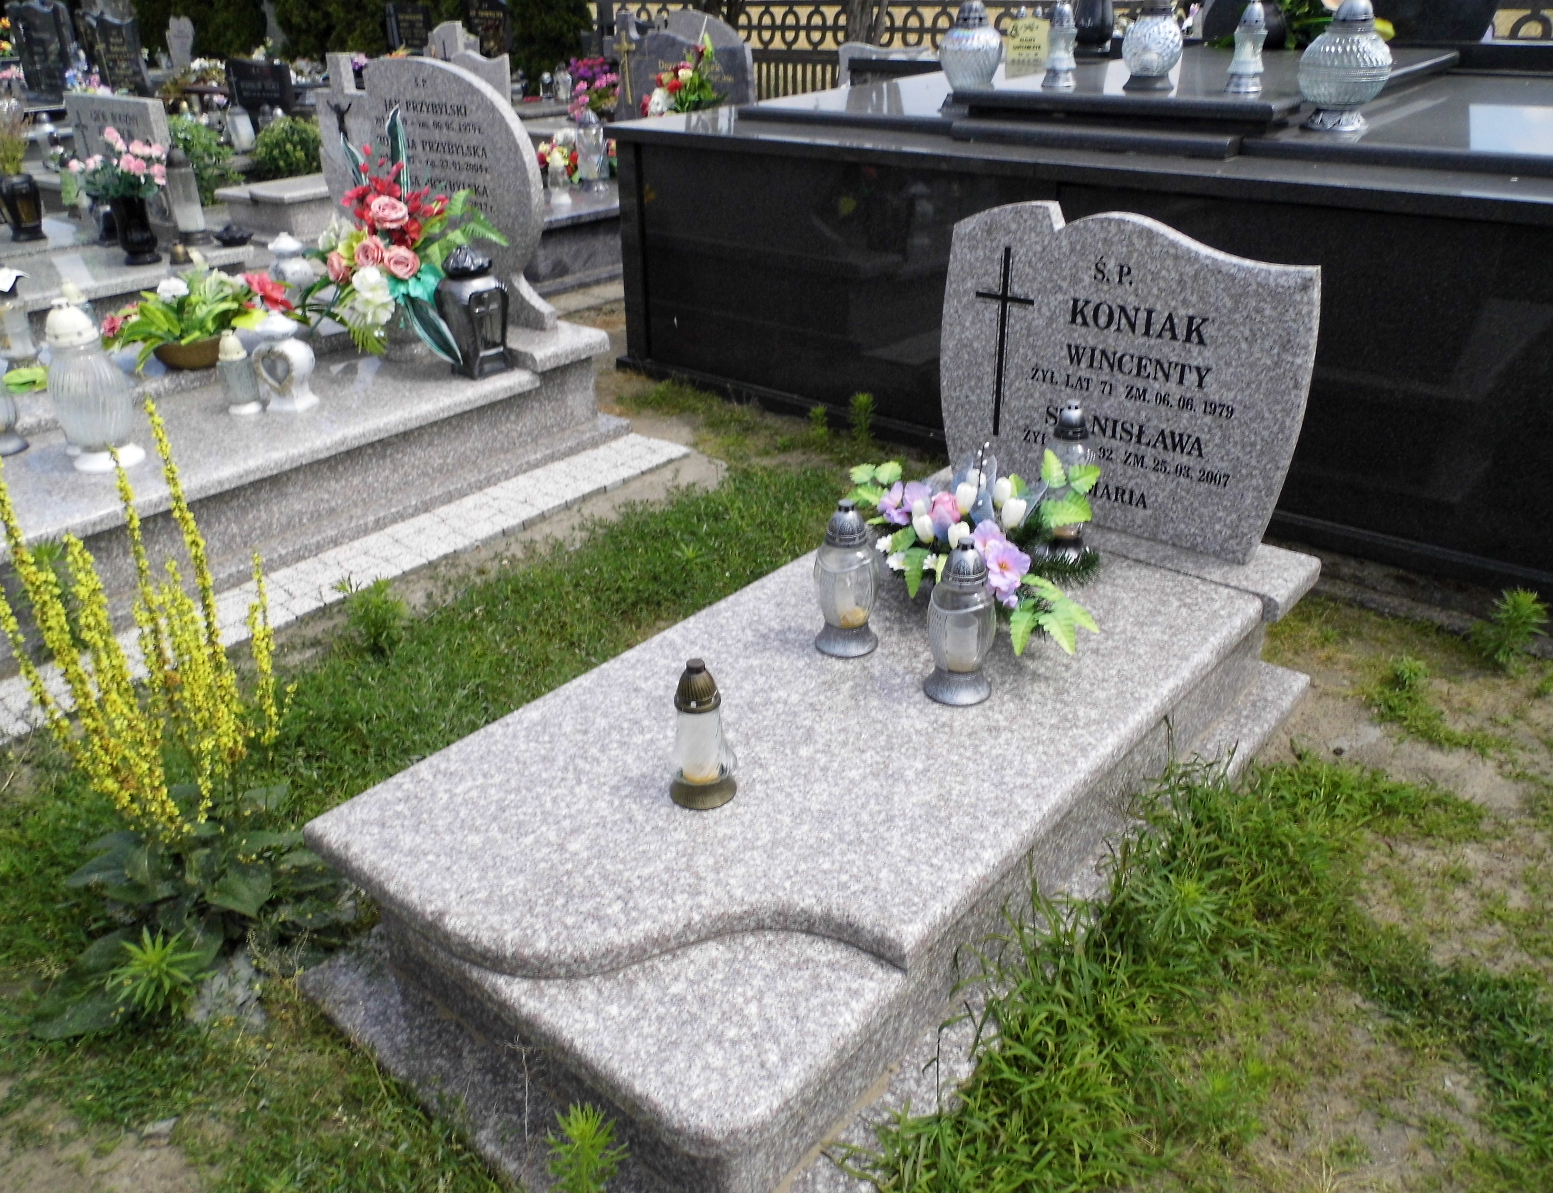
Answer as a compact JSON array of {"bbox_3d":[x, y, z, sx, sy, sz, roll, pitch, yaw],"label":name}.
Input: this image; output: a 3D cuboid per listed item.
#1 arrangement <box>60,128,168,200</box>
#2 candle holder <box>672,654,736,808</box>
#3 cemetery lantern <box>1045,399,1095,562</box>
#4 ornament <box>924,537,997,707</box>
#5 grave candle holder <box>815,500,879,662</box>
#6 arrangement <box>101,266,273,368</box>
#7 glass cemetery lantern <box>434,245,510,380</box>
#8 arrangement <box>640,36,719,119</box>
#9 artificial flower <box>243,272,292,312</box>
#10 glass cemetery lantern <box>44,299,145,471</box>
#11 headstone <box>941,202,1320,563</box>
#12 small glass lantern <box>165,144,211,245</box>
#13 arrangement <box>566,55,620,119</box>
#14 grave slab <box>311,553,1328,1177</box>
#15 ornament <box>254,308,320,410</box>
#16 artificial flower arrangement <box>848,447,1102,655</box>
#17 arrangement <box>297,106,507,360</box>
[{"bbox_3d":[-3.182,-2.082,5.523,0.440,0.336,0.396,22,35,35],"label":"arrangement"},{"bbox_3d":[-0.120,0.210,1.836,0.108,0.246,0.108,0,28,0],"label":"candle holder"},{"bbox_3d":[0.634,-0.250,2.433,0.125,0.340,0.125,19,33,35],"label":"cemetery lantern"},{"bbox_3d":[0.343,0.039,2.094,0.128,0.302,0.128,0,28,0],"label":"ornament"},{"bbox_3d":[0.140,-0.043,2.247,0.127,0.304,0.127,0,28,0],"label":"grave candle holder"},{"bbox_3d":[-1.951,-0.913,3.769,0.500,0.250,0.360,-13,29,-22],"label":"arrangement"},{"bbox_3d":[-0.970,-0.917,3.687,0.170,0.395,0.170,19,33,34],"label":"glass cemetery lantern"},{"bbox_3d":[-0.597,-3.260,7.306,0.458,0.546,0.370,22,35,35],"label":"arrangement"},{"bbox_3d":[-1.698,-1.001,3.800,0.150,0.120,0.100,-11,28,-19],"label":"artificial flower"},{"bbox_3d":[-2.063,-0.636,3.437,0.216,0.480,0.216,22,35,35],"label":"glass cemetery lantern"},{"bbox_3d":[0.771,-0.514,2.668,0.885,0.735,0.051,20,33,36],"label":"headstone"},{"bbox_3d":[-2.719,-1.849,5.274,0.130,0.410,0.130,19,33,34],"label":"small glass lantern"},{"bbox_3d":[-1.376,-3.777,8.520,0.380,0.400,0.360,-4,27,-6],"label":"arrangement"},{"bbox_3d":[0.244,0.299,2.330,1.002,0.378,2.134,22,35,35],"label":"grave slab"},{"bbox_3d":[-1.485,-0.713,3.463,0.155,0.275,0.120,7,28,16],"label":"ornament"},{"bbox_3d":[0.393,-0.114,2.320,0.460,0.220,0.350,19,33,35],"label":"artificial flower arrangement"},{"bbox_3d":[-1.211,-1.157,3.776,0.560,0.740,0.400,4,27,10],"label":"arrangement"}]

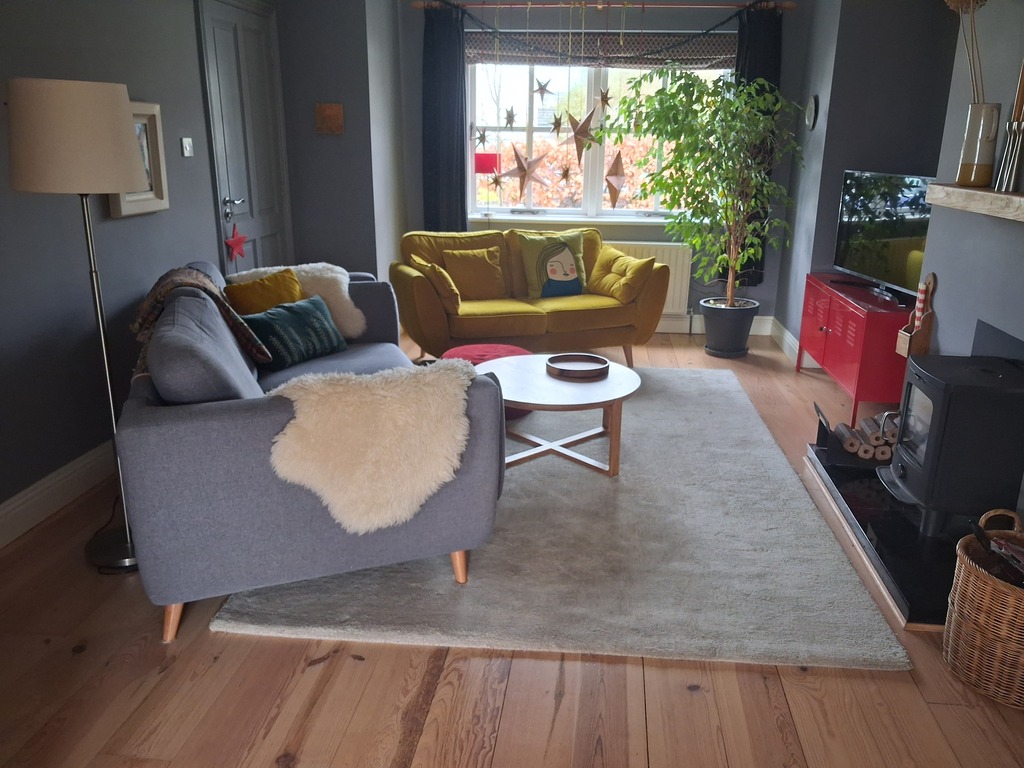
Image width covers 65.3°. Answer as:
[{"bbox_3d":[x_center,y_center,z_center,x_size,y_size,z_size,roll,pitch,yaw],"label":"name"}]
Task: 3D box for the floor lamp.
[{"bbox_3d":[-1.359,-0.155,2.644,0.380,1.585,0.380,2,17,6],"label":"floor lamp"}]

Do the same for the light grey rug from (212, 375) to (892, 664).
[{"bbox_3d":[0.271,0.319,3.734,1.980,0.025,3.070,2,16,5],"label":"light grey rug"}]

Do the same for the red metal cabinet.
[{"bbox_3d":[2.018,-0.221,4.559,0.400,0.630,1.190,2,17,6],"label":"red metal cabinet"}]

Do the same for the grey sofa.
[{"bbox_3d":[-0.839,0.026,3.140,1.050,0.910,1.890,-5,17,-19],"label":"grey sofa"}]

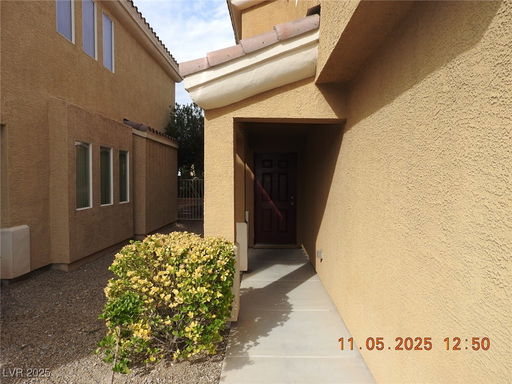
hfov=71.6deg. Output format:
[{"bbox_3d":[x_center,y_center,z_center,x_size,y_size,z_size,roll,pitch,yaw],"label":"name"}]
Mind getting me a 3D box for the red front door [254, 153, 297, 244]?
[{"bbox_3d":[0.430,0.150,7.750,0.920,2.030,0.060,0,1,1],"label":"red front door"}]

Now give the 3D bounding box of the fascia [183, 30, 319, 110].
[{"bbox_3d":[0.000,-1.215,3.670,1.450,0.390,0.220,-18,1,1],"label":"fascia"}]

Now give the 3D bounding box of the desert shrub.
[{"bbox_3d":[-0.750,0.940,3.330,1.080,1.040,1.000,0,1,1],"label":"desert shrub"}]

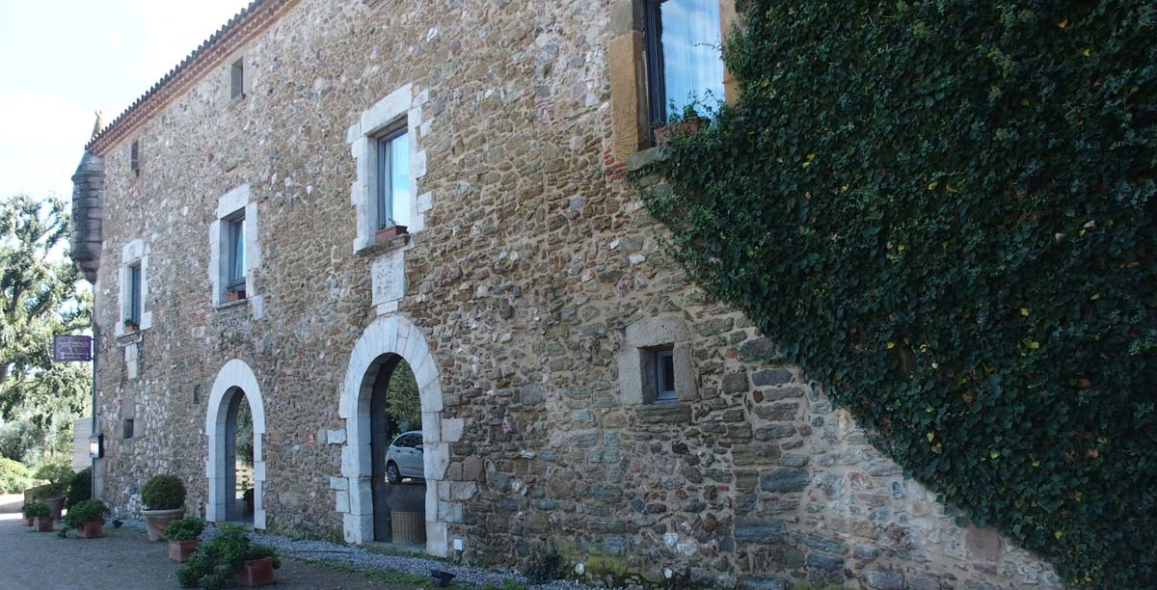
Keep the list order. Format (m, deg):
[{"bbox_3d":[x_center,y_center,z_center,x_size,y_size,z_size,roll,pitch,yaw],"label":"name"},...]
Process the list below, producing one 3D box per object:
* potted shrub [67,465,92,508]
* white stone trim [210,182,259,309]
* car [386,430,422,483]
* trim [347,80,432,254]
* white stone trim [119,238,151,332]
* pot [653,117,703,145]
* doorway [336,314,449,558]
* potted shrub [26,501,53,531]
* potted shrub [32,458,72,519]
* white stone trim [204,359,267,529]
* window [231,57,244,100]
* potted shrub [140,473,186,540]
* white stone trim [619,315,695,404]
[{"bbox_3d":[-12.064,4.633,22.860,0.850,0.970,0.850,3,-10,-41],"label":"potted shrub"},{"bbox_3d":[-5.979,-0.771,16.514,0.260,2.080,2.200,3,-10,-41],"label":"white stone trim"},{"bbox_3d":[-3.592,4.206,24.597,1.700,1.450,3.950,2,-9,-34],"label":"car"},{"bbox_3d":[-2.557,-1.715,12.894,0.240,2.050,2.100,4,-10,-42],"label":"trim"},{"bbox_3d":[-9.689,-0.192,20.576,0.220,1.870,2.200,4,-10,-42],"label":"white stone trim"},{"bbox_3d":[0.956,-1.546,8.781,0.180,0.180,0.530,3,-10,-41],"label":"pot"},{"bbox_3d":[-2.329,1.750,12.359,0.420,3.020,2.600,3,-10,-41],"label":"doorway"},{"bbox_3d":[-9.706,4.008,16.918,0.340,0.460,0.680,3,-10,-41],"label":"potted shrub"},{"bbox_3d":[-10.970,4.051,19.509,0.780,1.220,0.780,4,-10,-42],"label":"potted shrub"},{"bbox_3d":[-5.868,2.542,16.222,0.280,2.840,2.550,4,-10,-42],"label":"white stone trim"},{"bbox_3d":[-6.013,-3.845,16.775,0.200,0.670,0.500,3,-10,-41],"label":"window"},{"bbox_3d":[-6.325,3.232,14.265,0.680,0.980,0.680,3,-10,-41],"label":"potted shrub"},{"bbox_3d":[0.806,0.612,9.056,0.220,0.850,0.970,4,-10,-42],"label":"white stone trim"}]

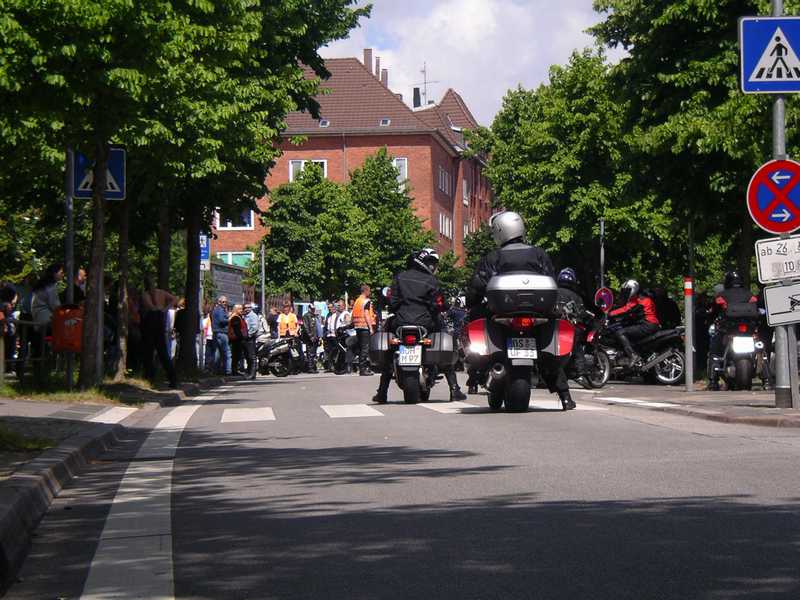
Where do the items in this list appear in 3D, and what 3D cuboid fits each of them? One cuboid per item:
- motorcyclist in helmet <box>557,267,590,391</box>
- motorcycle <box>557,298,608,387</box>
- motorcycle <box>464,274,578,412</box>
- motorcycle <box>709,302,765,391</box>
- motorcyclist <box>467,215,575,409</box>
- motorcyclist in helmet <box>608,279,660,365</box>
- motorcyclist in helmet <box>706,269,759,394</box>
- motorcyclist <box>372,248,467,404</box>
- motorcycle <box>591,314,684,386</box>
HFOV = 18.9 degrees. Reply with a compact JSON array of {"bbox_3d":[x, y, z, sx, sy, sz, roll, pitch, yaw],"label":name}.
[{"bbox_3d":[2.360,0.385,33.000,0.720,1.640,0.820,-1,-1,23],"label":"motorcyclist in helmet"},{"bbox_3d":[2.530,0.620,33.300,0.800,1.200,2.100,-1,-1,23],"label":"motorcycle"},{"bbox_3d":[1.000,0.360,21.500,0.950,1.290,2.270,-1,-1,-3],"label":"motorcycle"},{"bbox_3d":[4.400,0.600,31.600,0.800,1.150,2.100,-1,-1,0],"label":"motorcycle"},{"bbox_3d":[1.070,0.096,21.400,0.880,1.760,0.850,-1,-1,-3],"label":"motorcyclist"},{"bbox_3d":[3.400,0.360,34.400,0.820,1.320,0.620,0,-1,-18],"label":"motorcyclist in helmet"},{"bbox_3d":[4.360,0.390,31.200,0.740,1.550,0.820,-1,-1,0],"label":"motorcyclist in helmet"},{"bbox_3d":[0.205,0.262,25.100,0.920,1.600,0.850,-1,-1,5],"label":"motorcyclist"},{"bbox_3d":[3.240,0.670,34.400,2.080,1.100,0.780,0,-1,-18],"label":"motorcycle"}]

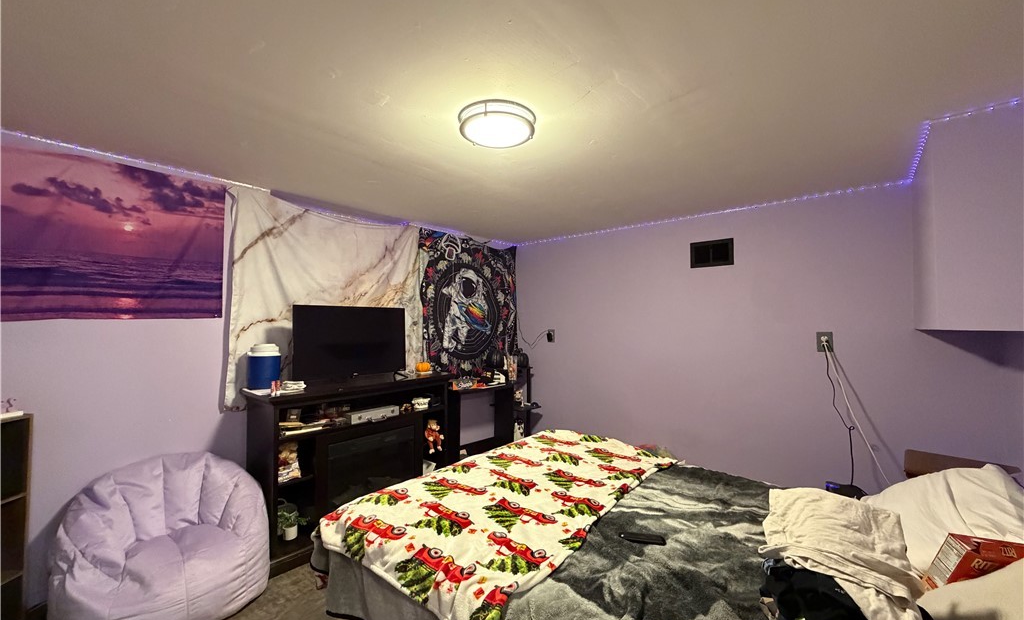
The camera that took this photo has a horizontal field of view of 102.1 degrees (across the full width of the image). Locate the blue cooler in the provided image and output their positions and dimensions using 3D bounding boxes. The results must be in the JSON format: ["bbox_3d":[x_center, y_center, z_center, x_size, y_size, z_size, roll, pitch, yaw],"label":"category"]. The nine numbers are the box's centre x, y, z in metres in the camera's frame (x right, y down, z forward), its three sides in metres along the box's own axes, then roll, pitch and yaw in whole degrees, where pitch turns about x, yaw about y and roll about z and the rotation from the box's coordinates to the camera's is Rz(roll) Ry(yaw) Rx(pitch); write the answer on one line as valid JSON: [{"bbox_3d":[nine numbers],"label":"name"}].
[{"bbox_3d":[-1.367,0.312,2.296,0.163,0.254,0.163,-1,-2,41],"label":"blue cooler"}]

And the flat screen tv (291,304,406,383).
[{"bbox_3d":[-0.968,0.219,2.550,0.150,0.476,0.729,-1,-2,41],"label":"flat screen tv"}]

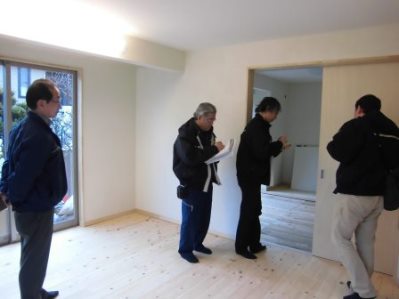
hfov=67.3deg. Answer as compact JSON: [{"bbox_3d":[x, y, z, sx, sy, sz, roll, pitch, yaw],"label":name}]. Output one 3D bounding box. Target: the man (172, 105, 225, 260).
[{"bbox_3d":[0.000,0.335,3.118,0.500,1.640,0.540,6,7,35],"label":"man"}]

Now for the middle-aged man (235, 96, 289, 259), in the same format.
[{"bbox_3d":[0.677,0.313,3.245,0.560,1.700,0.500,1,6,-3],"label":"middle-aged man"}]

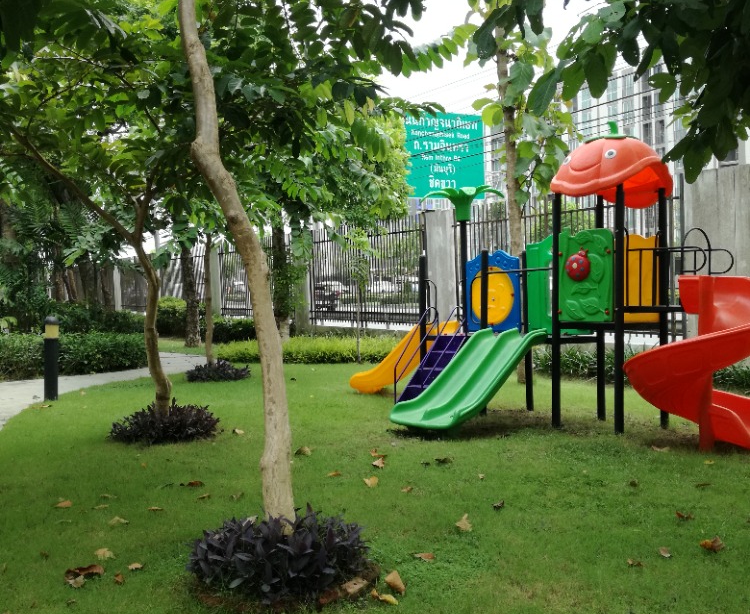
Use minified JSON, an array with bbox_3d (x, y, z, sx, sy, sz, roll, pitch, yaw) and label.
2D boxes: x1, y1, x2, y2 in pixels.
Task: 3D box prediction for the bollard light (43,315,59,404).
[{"bbox_3d":[-4.181,0.659,10.036,0.180,1.090,0.180,0,1,0],"label":"bollard light"}]

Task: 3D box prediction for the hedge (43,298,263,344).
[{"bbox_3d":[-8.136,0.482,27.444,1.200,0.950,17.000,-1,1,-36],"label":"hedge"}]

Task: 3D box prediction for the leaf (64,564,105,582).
[{"bbox_3d":[-1.460,1.334,3.920,0.200,0.050,0.120,0,0,0],"label":"leaf"}]

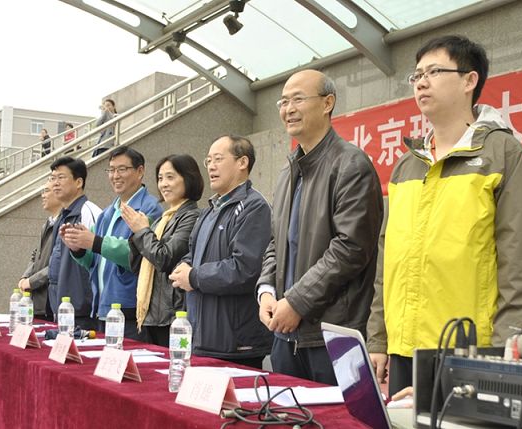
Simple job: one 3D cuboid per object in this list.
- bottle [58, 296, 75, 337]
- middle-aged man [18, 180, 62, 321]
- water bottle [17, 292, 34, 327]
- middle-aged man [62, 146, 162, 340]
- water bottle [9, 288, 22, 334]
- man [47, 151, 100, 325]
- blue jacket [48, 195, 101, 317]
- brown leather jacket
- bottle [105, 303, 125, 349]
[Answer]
[{"bbox_3d":[-0.733,0.423,3.200,0.064,0.222,0.064,3,-4,-31],"label":"bottle"},{"bbox_3d":[-1.335,0.596,5.374,0.380,1.650,0.500,3,-4,-33],"label":"middle-aged man"},{"bbox_3d":[-1.062,0.462,3.870,0.064,0.225,0.064,3,-4,-32],"label":"water bottle"},{"bbox_3d":[-0.745,0.500,4.220,0.460,1.680,0.520,4,-4,-32],"label":"middle-aged man"},{"bbox_3d":[-1.198,0.478,4.199,0.064,0.225,0.064,3,-4,-32],"label":"water bottle"},{"bbox_3d":[-1.130,0.520,5.030,0.340,1.710,0.520,3,-4,-31],"label":"man"},{"bbox_3d":[-1.105,0.243,5.060,0.340,0.710,0.520,3,-4,-31],"label":"blue jacket"},{"bbox_3d":[0.197,0.078,2.870,0.380,0.745,0.530,3,-4,-30],"label":"brown leather jacket"},{"bbox_3d":[-0.474,0.403,2.785,0.064,0.222,0.064,3,-4,-31],"label":"bottle"}]

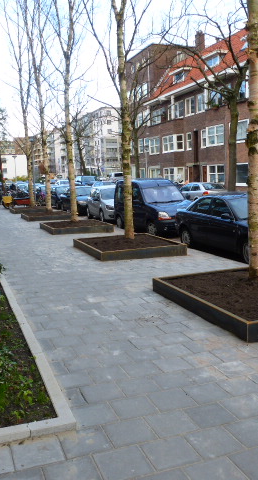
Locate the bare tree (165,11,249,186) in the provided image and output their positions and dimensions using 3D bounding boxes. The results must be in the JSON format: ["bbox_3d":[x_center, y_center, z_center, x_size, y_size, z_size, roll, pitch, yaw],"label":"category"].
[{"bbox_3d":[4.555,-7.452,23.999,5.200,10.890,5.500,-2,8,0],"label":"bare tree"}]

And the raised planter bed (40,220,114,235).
[{"bbox_3d":[-1.817,-0.440,15.005,1.950,0.190,2.150,-4,8,-21],"label":"raised planter bed"}]

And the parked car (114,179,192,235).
[{"bbox_3d":[0.932,-1.250,15.678,1.680,1.820,4.000,-5,9,-22],"label":"parked car"}]

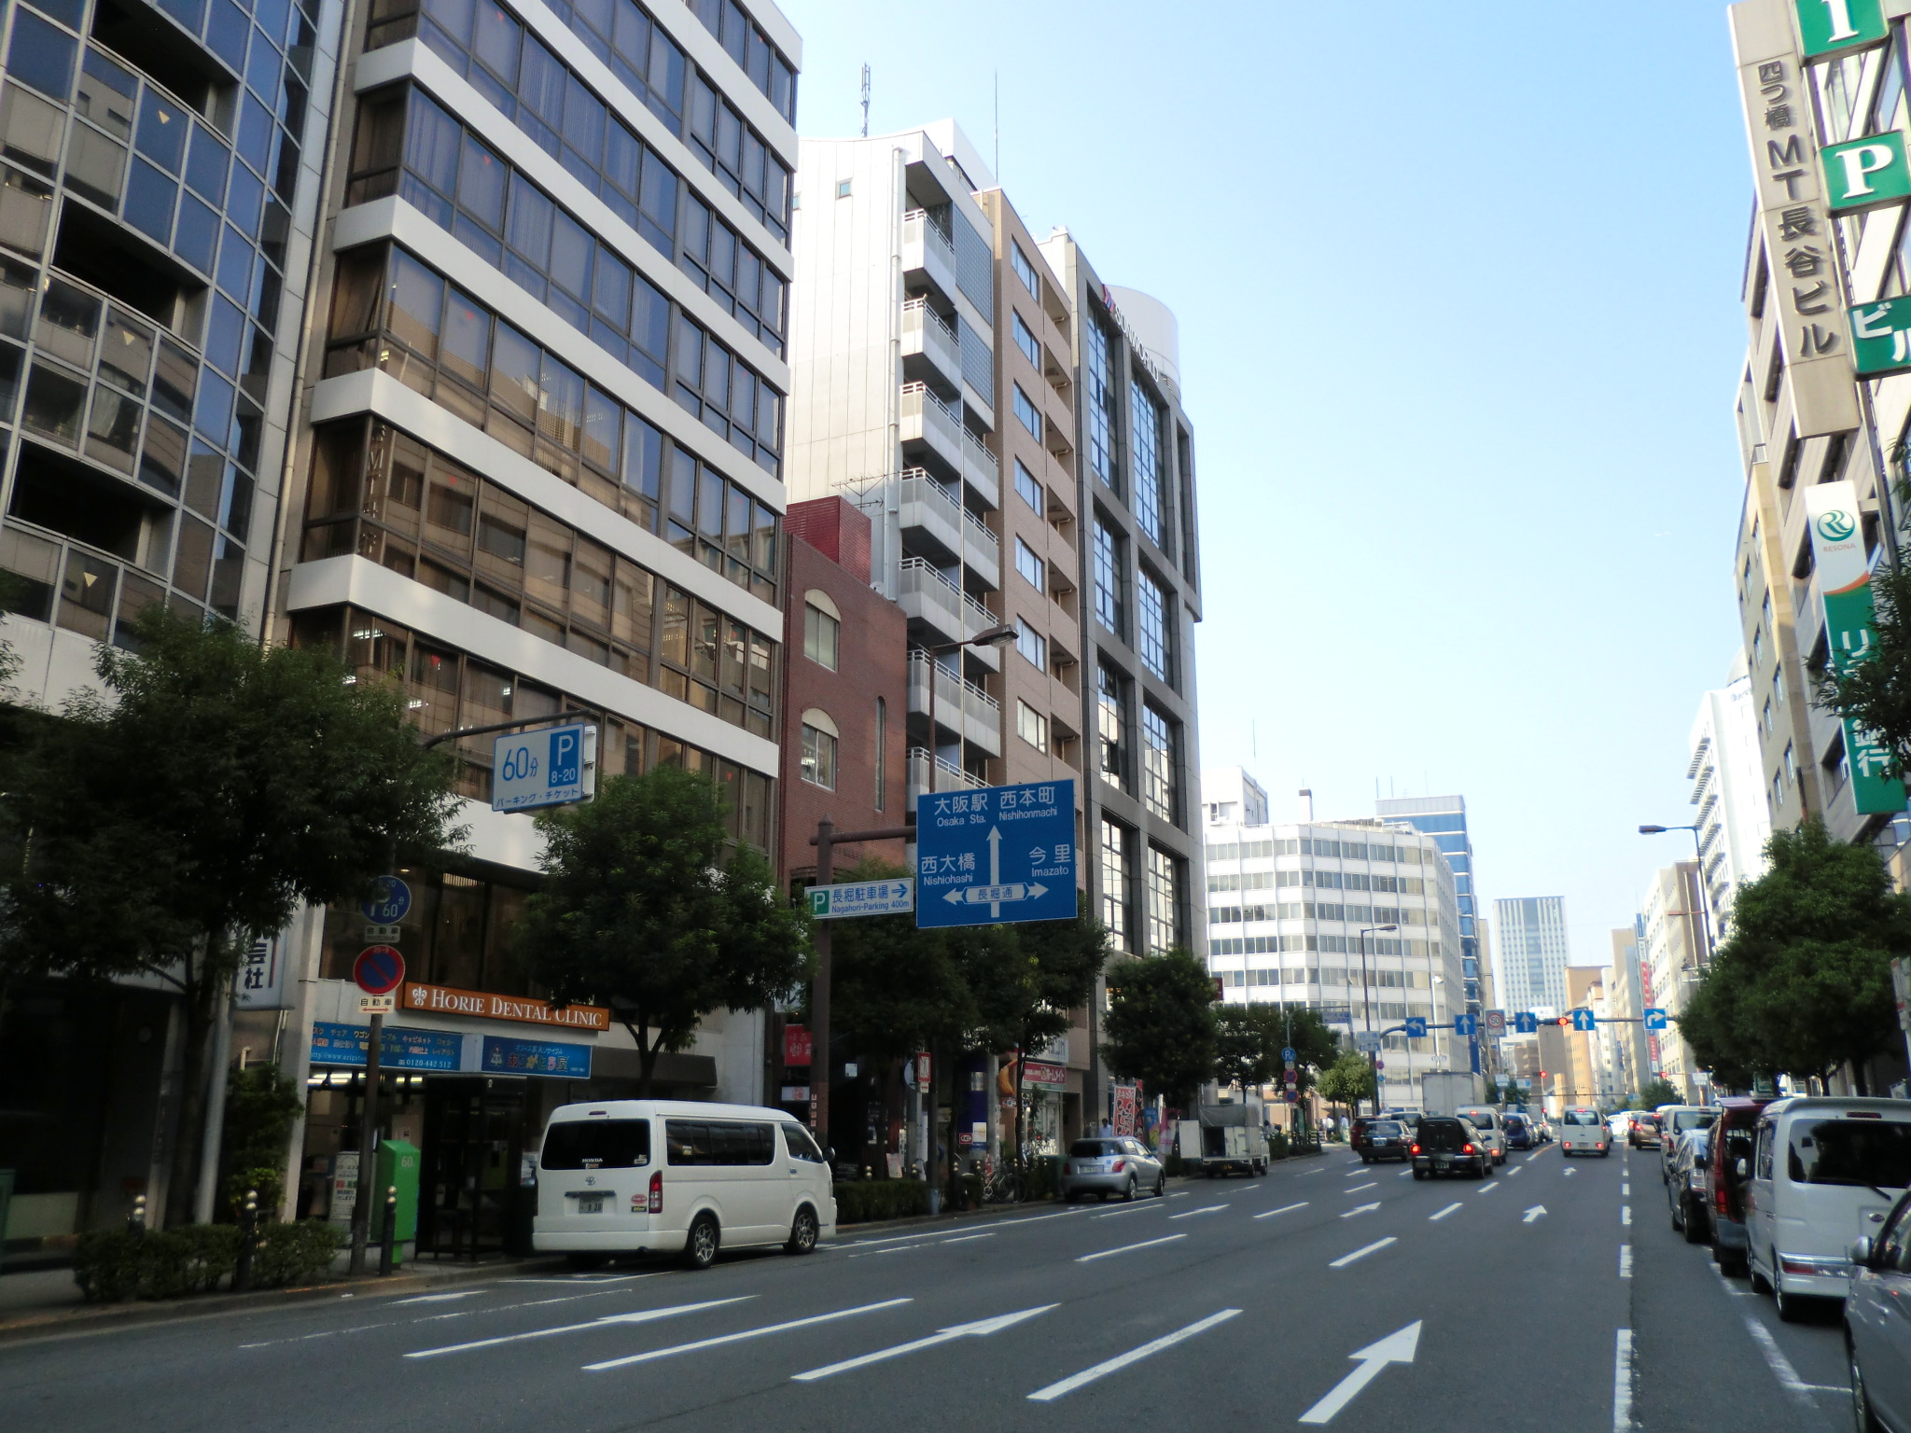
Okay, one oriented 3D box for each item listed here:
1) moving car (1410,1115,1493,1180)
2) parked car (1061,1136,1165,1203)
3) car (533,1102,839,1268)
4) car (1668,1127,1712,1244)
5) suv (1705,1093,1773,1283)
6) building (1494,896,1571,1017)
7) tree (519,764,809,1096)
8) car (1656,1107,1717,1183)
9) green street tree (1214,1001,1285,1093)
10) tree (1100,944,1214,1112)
[{"bbox_3d":[14.608,12.659,43.720,1.830,1.660,5.000,-7,-17,23],"label":"moving car"},{"bbox_3d":[4.005,11.225,37.065,1.690,1.530,3.850,-7,-17,23],"label":"parked car"},{"bbox_3d":[-3.594,6.572,20.963,1.880,2.105,4.840,-7,-17,23],"label":"car"},{"bbox_3d":[11.864,7.077,22.521,1.740,1.530,4.400,-7,-17,23],"label":"car"},{"bbox_3d":[9.874,5.654,17.965,1.500,1.930,3.500,-7,-17,23],"label":"suv"},{"bbox_3d":[351.935,176.952,893.158,39.000,133.000,38.000,-7,-17,23],"label":"building"},{"bbox_3d":[-4.569,4.273,23.163,4.400,7.300,4.400,-7,-17,23],"label":"tree"},{"bbox_3d":[20.087,11.611,40.335,1.700,1.970,4.650,-6,-17,21],"label":"car"},{"bbox_3d":[10.966,14.017,56.792,3.100,6.000,3.100,-7,-17,23],"label":"green street tree"},{"bbox_3d":[6.608,10.836,47.237,3.700,7.100,3.700,-7,-17,23],"label":"tree"}]

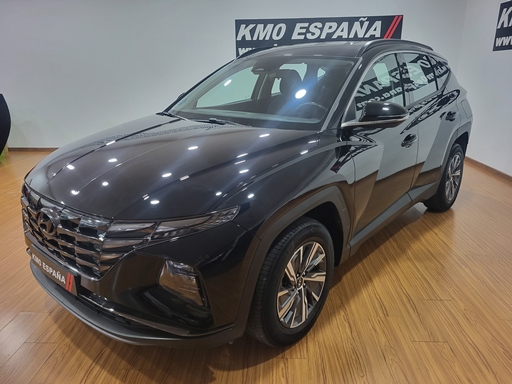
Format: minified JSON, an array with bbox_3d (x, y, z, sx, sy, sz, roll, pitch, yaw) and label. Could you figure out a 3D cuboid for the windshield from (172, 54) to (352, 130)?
[{"bbox_3d":[-0.014,-0.743,2.768,1.440,0.140,0.910,14,54,39],"label":"windshield"}]

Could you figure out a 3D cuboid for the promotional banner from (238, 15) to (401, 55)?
[{"bbox_3d":[1.022,-2.560,6.398,2.720,0.620,0.030,1,18,5],"label":"promotional banner"}]

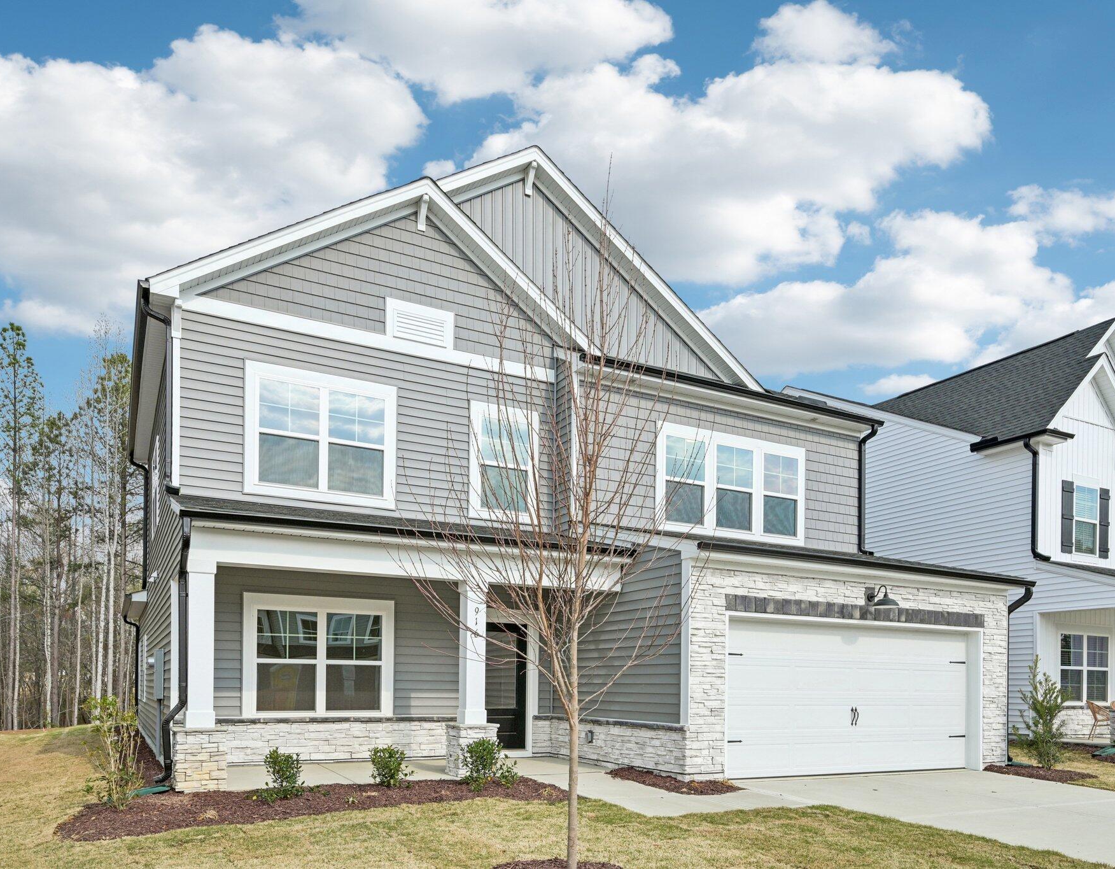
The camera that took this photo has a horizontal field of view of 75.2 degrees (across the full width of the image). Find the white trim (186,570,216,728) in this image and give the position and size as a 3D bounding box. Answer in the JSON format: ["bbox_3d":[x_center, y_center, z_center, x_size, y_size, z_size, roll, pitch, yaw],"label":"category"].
[{"bbox_3d":[-4.069,2.454,8.266,0.310,1.780,0.310,6,-11,-28],"label":"white trim"}]

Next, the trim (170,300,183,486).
[{"bbox_3d":[-4.979,-0.546,9.466,0.150,2.400,0.140,6,-11,-28],"label":"trim"}]

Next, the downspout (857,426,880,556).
[{"bbox_3d":[5.915,1.048,13.792,0.320,2.450,0.340,6,-11,-28],"label":"downspout"}]

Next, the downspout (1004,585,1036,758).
[{"bbox_3d":[7.747,4.008,12.121,0.360,2.970,0.360,6,-11,-28],"label":"downspout"}]

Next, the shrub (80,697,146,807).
[{"bbox_3d":[-4.422,3.159,7.196,0.600,1.080,0.600,6,-11,-28],"label":"shrub"}]

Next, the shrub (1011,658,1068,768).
[{"bbox_3d":[7.986,4.606,11.993,0.820,1.800,0.820,6,-11,-28],"label":"shrub"}]

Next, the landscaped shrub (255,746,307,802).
[{"bbox_3d":[-2.927,3.608,7.667,0.500,0.560,0.500,6,-11,-28],"label":"landscaped shrub"}]

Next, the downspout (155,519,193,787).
[{"bbox_3d":[-4.263,2.385,8.052,0.360,2.960,0.360,6,-11,-28],"label":"downspout"}]

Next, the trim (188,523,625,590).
[{"bbox_3d":[-1.633,1.596,9.291,5.800,0.500,0.300,6,-11,-28],"label":"trim"}]

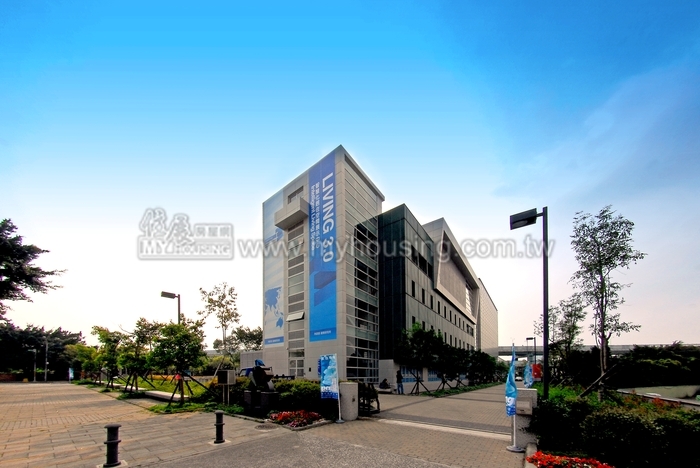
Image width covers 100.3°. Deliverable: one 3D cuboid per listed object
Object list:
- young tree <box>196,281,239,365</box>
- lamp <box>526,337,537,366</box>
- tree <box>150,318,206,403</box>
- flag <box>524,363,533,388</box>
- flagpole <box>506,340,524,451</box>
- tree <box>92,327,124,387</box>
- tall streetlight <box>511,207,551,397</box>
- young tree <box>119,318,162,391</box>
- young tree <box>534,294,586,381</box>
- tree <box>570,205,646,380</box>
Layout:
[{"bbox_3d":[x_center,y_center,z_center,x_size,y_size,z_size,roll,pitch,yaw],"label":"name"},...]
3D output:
[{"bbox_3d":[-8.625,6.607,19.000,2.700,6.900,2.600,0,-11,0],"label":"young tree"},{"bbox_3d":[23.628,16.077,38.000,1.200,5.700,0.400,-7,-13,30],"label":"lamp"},{"bbox_3d":[-8.519,6.334,14.500,2.800,4.200,2.700,0,-11,0],"label":"tree"},{"bbox_3d":[10.291,8.144,16.800,0.500,1.450,0.200,-7,-13,31],"label":"flag"},{"bbox_3d":[3.345,3.305,5.900,0.370,2.200,0.370,-7,-13,31],"label":"flagpole"},{"bbox_3d":[-22.338,11.377,27.000,3.000,5.700,2.900,0,-11,0],"label":"tree"},{"bbox_3d":[5.180,2.129,8.400,1.000,6.000,0.400,-7,-10,39],"label":"tall streetlight"},{"bbox_3d":[-15.072,8.705,21.000,3.100,5.200,3.000,0,-11,0],"label":"young tree"},{"bbox_3d":[16.586,8.273,23.000,4.000,7.000,3.700,0,-11,0],"label":"young tree"},{"bbox_3d":[10.627,2.734,12.000,3.100,7.800,3.000,0,-11,0],"label":"tree"}]

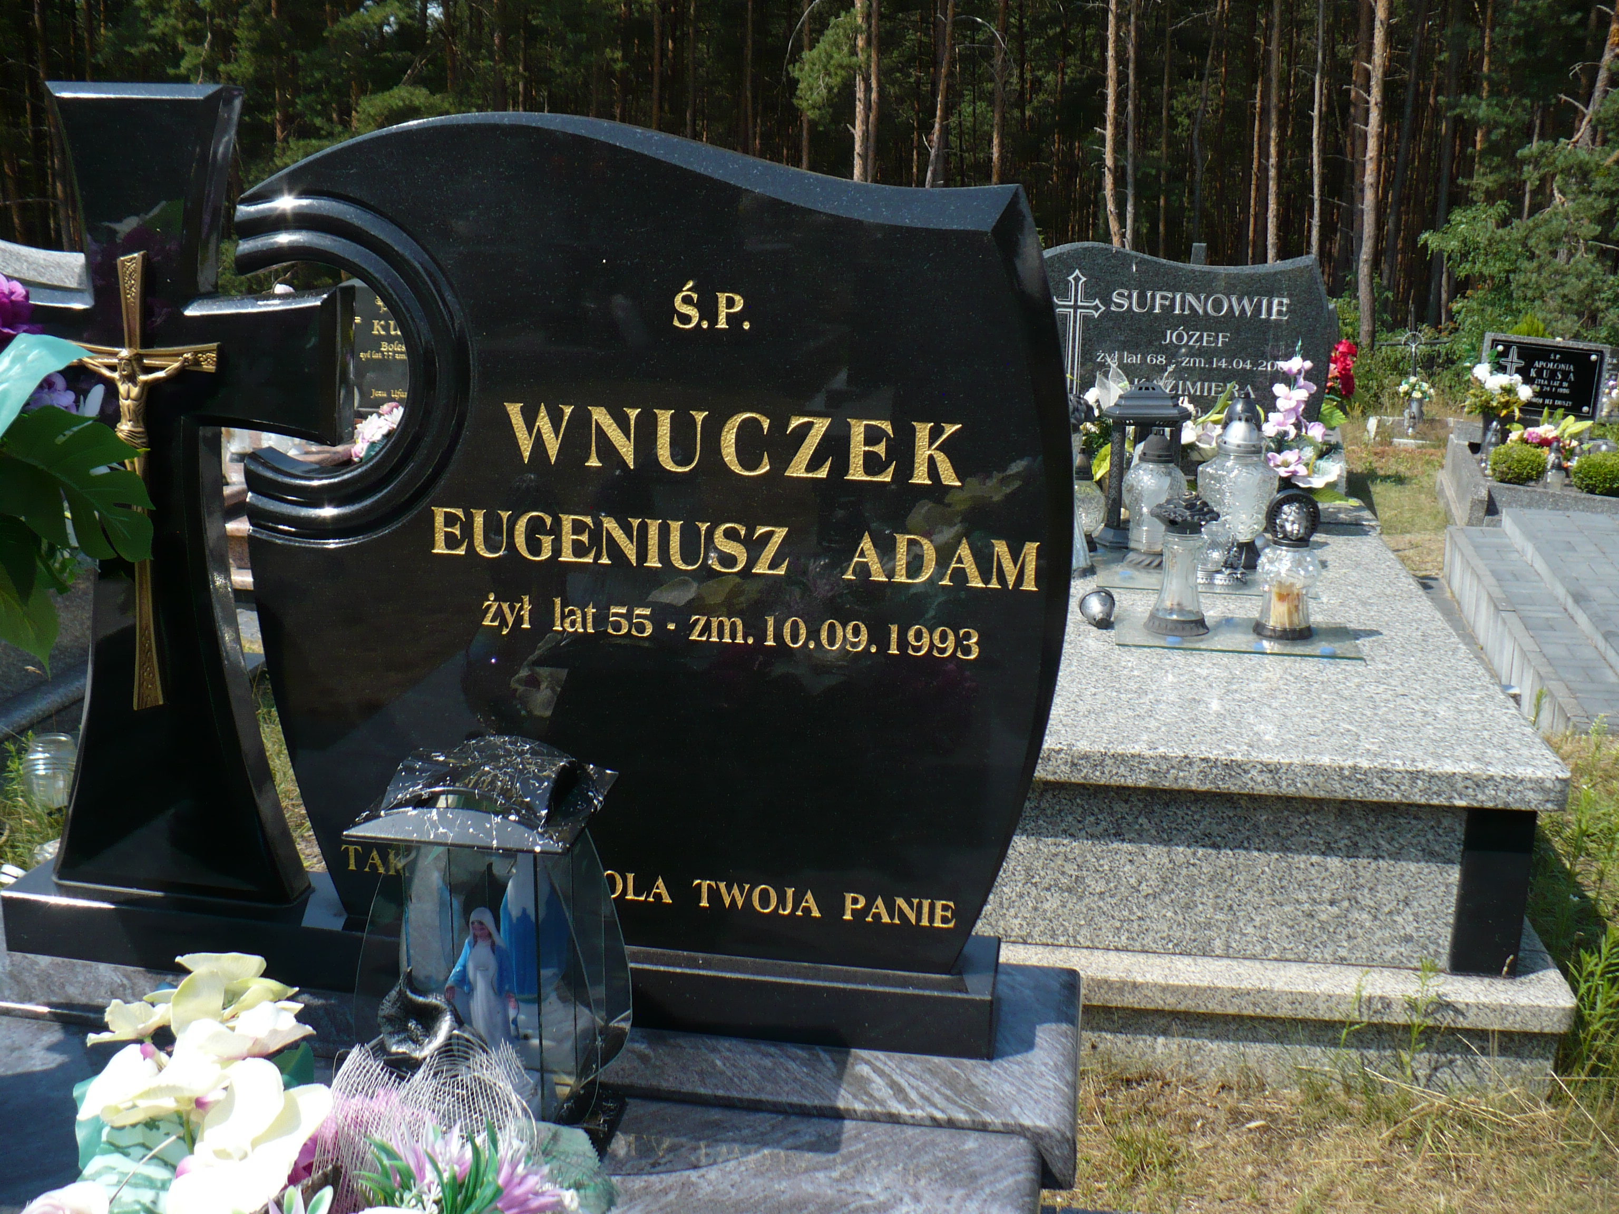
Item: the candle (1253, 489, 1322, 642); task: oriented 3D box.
[{"bbox_3d":[0.859,-0.079,3.105,0.112,0.265,0.112,2,15,8],"label":"candle"}]

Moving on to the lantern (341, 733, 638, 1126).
[{"bbox_3d":[-0.261,0.290,1.446,0.196,0.344,0.192,3,15,10],"label":"lantern"}]

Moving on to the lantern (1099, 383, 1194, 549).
[{"bbox_3d":[0.751,-0.322,3.848,0.215,0.364,0.215,2,15,8],"label":"lantern"}]

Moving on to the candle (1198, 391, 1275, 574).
[{"bbox_3d":[0.897,-0.270,3.612,0.163,0.376,0.163,2,15,8],"label":"candle"}]

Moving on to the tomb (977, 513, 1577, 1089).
[{"bbox_3d":[0.732,0.246,3.393,1.044,0.486,1.763,2,15,8],"label":"tomb"}]

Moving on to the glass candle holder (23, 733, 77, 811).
[{"bbox_3d":[-1.526,0.335,3.480,0.115,0.160,0.115,2,15,8],"label":"glass candle holder"}]

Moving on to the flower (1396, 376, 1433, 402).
[{"bbox_3d":[2.973,-1.072,8.500,0.185,0.130,0.160,2,15,8],"label":"flower"}]

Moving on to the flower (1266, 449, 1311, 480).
[{"bbox_3d":[1.103,-0.329,3.981,0.097,0.070,0.075,2,15,8],"label":"flower"}]

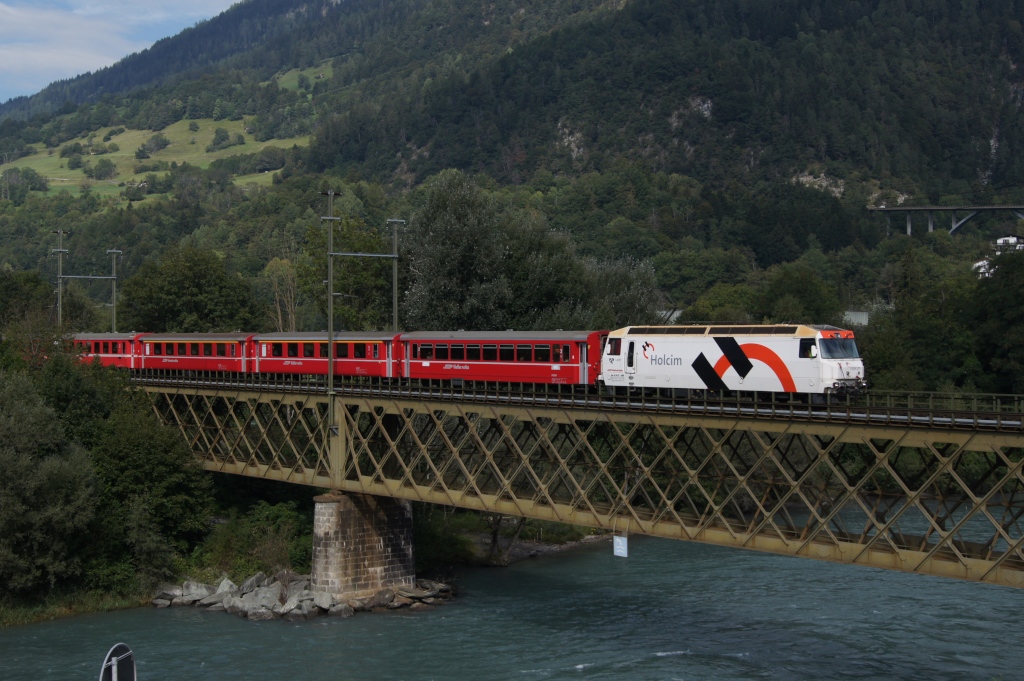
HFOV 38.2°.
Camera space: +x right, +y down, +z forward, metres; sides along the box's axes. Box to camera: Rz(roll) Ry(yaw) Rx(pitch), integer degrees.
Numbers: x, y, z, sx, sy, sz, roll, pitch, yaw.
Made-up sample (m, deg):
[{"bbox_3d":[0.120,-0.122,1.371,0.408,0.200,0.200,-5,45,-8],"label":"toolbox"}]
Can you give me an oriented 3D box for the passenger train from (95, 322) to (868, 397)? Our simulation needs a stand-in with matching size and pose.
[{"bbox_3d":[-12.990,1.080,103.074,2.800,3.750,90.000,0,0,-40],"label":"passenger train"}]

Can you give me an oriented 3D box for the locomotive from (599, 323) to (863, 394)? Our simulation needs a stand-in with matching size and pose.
[{"bbox_3d":[10.894,1.080,74.815,2.800,3.750,15.700,0,0,-40],"label":"locomotive"}]

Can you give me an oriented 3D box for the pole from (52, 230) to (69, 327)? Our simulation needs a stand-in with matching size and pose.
[{"bbox_3d":[-40.045,-3.378,131.081,1.650,12.760,0.340,0,0,-40],"label":"pole"}]

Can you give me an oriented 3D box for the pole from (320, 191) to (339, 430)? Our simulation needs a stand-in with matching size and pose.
[{"bbox_3d":[-11.965,-2.086,97.856,1.600,15.690,0.340,0,0,-40],"label":"pole"}]

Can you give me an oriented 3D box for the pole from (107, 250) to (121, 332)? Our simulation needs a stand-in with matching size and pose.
[{"bbox_3d":[-36.167,-2.618,134.501,1.450,11.240,0.340,0,0,-40],"label":"pole"}]

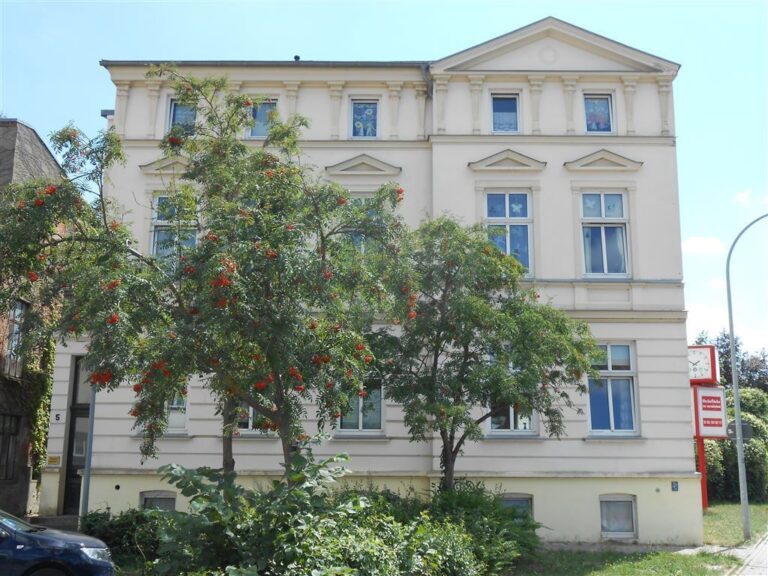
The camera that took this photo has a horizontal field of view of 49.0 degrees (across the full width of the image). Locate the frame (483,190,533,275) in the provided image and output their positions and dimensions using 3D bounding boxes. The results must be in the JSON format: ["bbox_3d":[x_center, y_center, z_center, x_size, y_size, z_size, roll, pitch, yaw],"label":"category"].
[{"bbox_3d":[2.923,-1.240,19.810,1.147,2.110,0.120,0,-12,0],"label":"frame"}]

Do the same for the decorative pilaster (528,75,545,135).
[{"bbox_3d":[3.642,-4.358,20.198,0.391,1.544,0.180,0,-12,0],"label":"decorative pilaster"}]

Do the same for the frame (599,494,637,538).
[{"bbox_3d":[4.818,4.730,17.459,0.764,0.868,0.130,0,-11,0],"label":"frame"}]

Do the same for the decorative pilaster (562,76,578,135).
[{"bbox_3d":[4.453,-4.348,20.192,0.396,1.536,0.180,0,-12,0],"label":"decorative pilaster"}]

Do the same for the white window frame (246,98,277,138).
[{"bbox_3d":[-2.922,-4.088,20.340,0.706,0.994,0.120,0,-13,0],"label":"white window frame"}]

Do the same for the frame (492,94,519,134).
[{"bbox_3d":[2.888,-4.139,20.019,0.635,0.976,0.120,0,-13,0],"label":"frame"}]

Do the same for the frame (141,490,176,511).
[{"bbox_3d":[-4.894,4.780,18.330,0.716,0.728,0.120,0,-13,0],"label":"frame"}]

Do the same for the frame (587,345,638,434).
[{"bbox_3d":[4.855,2.156,17.999,1.074,1.982,0.130,0,-11,0],"label":"frame"}]

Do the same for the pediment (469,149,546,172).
[{"bbox_3d":[2.895,-2.954,19.865,1.858,0.550,0.270,0,-12,0],"label":"pediment"}]

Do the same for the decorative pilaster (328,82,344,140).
[{"bbox_3d":[-1.155,-4.302,20.613,0.405,1.547,0.180,0,-12,0],"label":"decorative pilaster"}]

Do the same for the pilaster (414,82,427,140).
[{"bbox_3d":[0.888,-4.287,20.599,0.318,1.546,0.180,0,-12,0],"label":"pilaster"}]

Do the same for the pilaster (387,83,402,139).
[{"bbox_3d":[0.259,-4.240,20.130,0.383,1.405,0.180,0,-13,0],"label":"pilaster"}]

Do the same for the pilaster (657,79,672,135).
[{"bbox_3d":[6.285,-4.050,18.981,0.365,1.434,0.200,0,-11,0],"label":"pilaster"}]

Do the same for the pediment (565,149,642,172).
[{"bbox_3d":[5.078,-2.941,19.490,1.746,0.457,0.220,0,-13,0],"label":"pediment"}]

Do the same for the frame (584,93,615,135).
[{"bbox_3d":[4.885,-3.947,19.229,0.664,1.012,0.130,0,-11,0],"label":"frame"}]

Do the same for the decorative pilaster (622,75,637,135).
[{"bbox_3d":[5.796,-4.299,19.812,0.400,1.415,0.180,0,-13,0],"label":"decorative pilaster"}]

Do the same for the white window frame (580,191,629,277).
[{"bbox_3d":[4.903,-1.184,18.672,1.044,1.996,0.130,0,-11,0],"label":"white window frame"}]

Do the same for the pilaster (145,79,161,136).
[{"bbox_3d":[-5.524,-4.258,20.148,0.372,1.402,0.180,0,-13,0],"label":"pilaster"}]

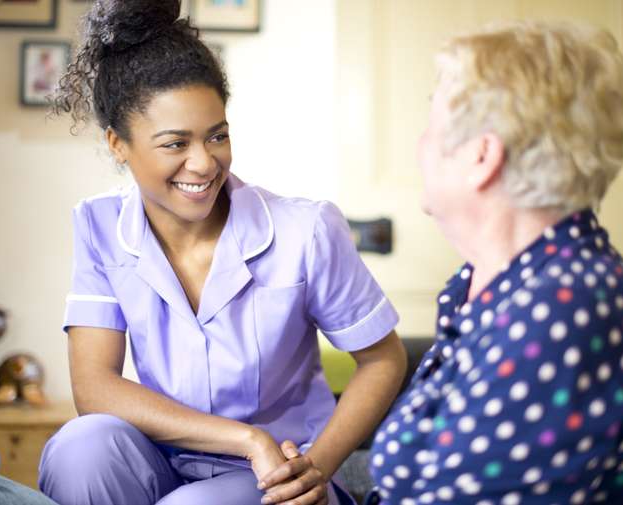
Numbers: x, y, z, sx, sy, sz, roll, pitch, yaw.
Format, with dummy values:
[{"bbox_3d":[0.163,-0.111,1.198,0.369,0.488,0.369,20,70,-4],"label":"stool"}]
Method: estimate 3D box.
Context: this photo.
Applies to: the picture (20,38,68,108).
[{"bbox_3d":[-0.710,-0.476,2.800,0.135,0.177,0.020,1,-3,-1],"label":"picture"}]

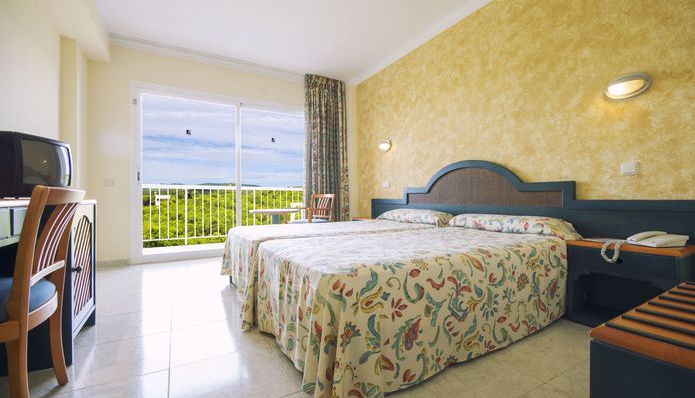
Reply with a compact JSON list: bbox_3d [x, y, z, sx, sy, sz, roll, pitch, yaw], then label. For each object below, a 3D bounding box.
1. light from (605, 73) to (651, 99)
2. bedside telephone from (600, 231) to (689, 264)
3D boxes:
[{"bbox_3d":[1.776,-0.725,1.835,0.100,0.165,0.225,0,0,-30],"label":"light"},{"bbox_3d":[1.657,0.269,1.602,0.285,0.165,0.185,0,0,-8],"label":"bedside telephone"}]

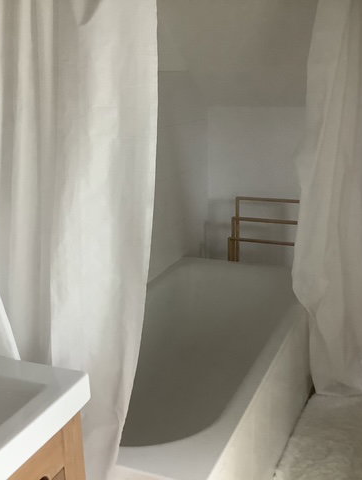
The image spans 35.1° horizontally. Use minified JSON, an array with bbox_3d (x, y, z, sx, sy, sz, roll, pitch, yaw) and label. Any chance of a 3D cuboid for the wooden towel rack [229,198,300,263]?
[{"bbox_3d":[0.494,0.190,3.114,0.438,0.814,0.220,5,17,23],"label":"wooden towel rack"}]

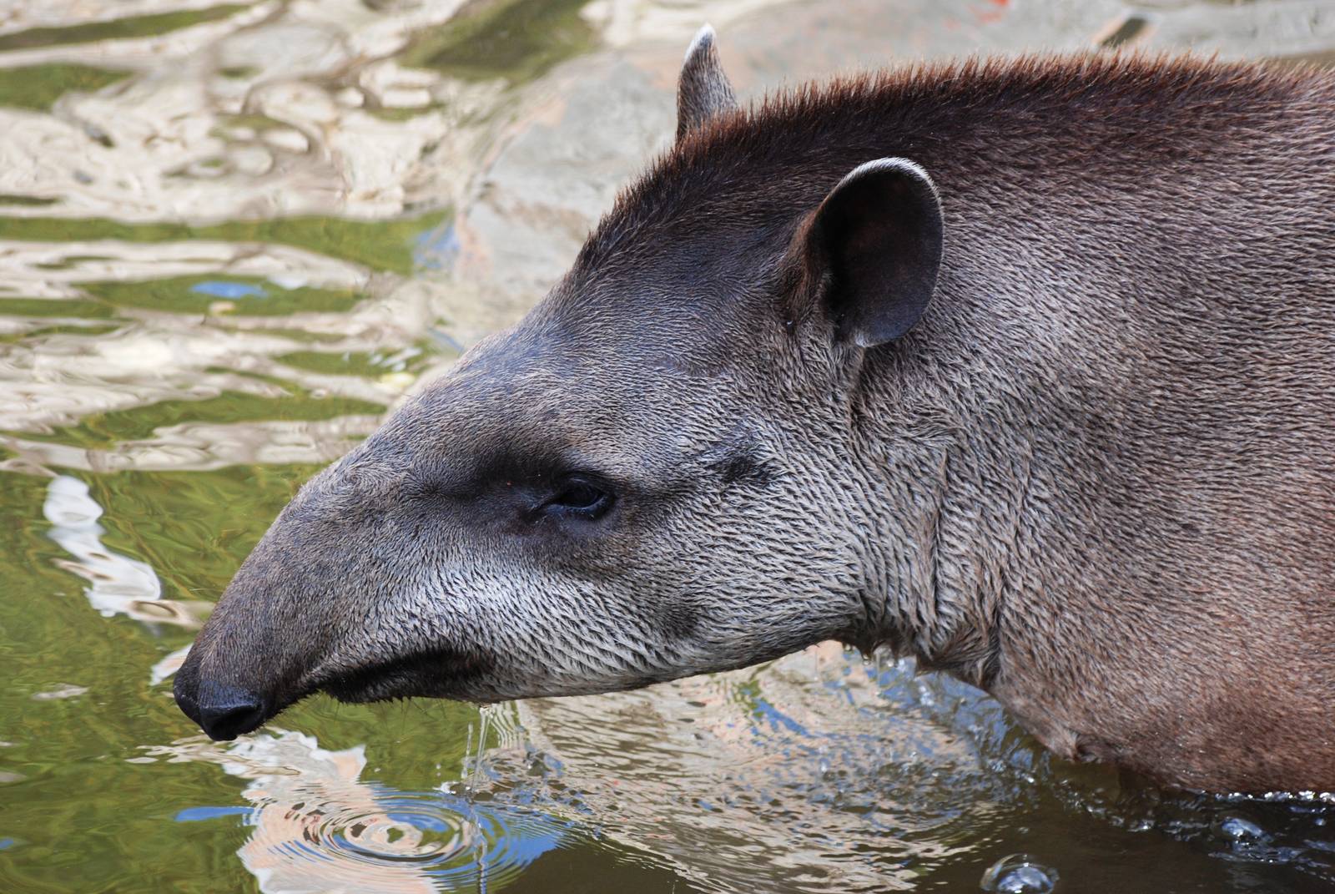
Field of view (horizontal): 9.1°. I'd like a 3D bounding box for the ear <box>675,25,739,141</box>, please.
[{"bbox_3d":[0.027,-0.195,4.840,0.048,0.108,0.068,12,20,35],"label":"ear"}]

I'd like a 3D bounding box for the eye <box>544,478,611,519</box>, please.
[{"bbox_3d":[-0.050,0.029,4.670,0.038,0.023,0.018,-8,22,7],"label":"eye"}]

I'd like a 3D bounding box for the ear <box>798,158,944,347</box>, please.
[{"bbox_3d":[0.115,-0.108,4.650,0.070,0.108,0.050,13,22,-2],"label":"ear"}]

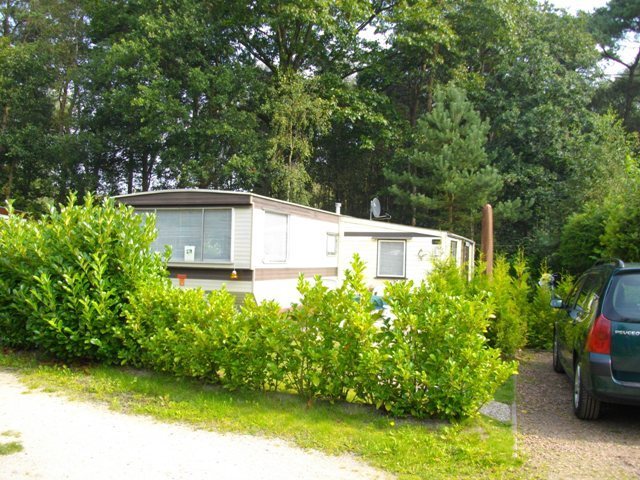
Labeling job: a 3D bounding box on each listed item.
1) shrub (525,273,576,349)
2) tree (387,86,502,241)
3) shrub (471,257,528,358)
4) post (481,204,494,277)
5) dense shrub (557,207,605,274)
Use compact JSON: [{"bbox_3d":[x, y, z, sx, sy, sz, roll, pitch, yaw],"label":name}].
[{"bbox_3d":[4.247,1.277,10.900,0.880,1.360,0.850,-1,-2,17],"label":"shrub"},{"bbox_3d":[5.428,-2.155,26.000,5.000,9.360,4.800,-1,-2,17],"label":"tree"},{"bbox_3d":[3.051,1.083,10.000,0.950,1.680,0.950,-1,-2,17],"label":"shrub"},{"bbox_3d":[3.444,0.636,12.200,0.220,2.740,0.220,-1,-2,17],"label":"post"},{"bbox_3d":[6.321,0.637,14.300,1.300,2.890,1.300,-1,-2,17],"label":"dense shrub"}]

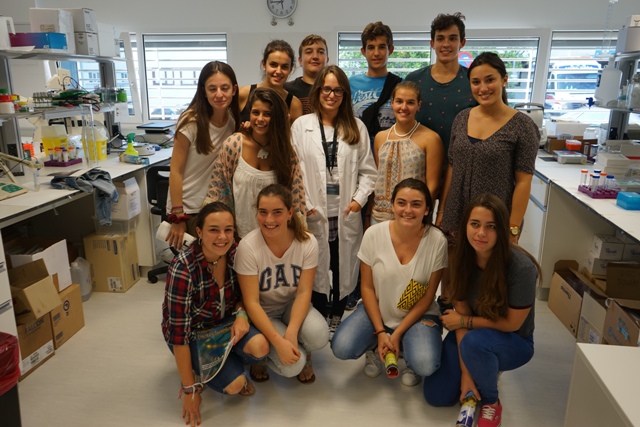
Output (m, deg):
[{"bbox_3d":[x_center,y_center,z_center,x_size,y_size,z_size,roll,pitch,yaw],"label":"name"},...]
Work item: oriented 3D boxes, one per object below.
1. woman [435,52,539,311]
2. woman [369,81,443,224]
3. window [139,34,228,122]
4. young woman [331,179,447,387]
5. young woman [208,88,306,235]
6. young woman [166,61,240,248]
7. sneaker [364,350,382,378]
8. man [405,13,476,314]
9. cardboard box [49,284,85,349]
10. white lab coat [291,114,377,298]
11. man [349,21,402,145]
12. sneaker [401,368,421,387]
[{"bbox_3d":[0.844,0.012,2.598,0.450,1.620,0.310,11,19,35],"label":"woman"},{"bbox_3d":[0.495,-0.005,2.986,0.430,1.525,0.280,4,16,14],"label":"woman"},{"bbox_3d":[-1.391,-1.420,5.241,0.900,0.880,0.100,2,15,8],"label":"window"},{"bbox_3d":[0.350,0.332,2.519,0.540,1.040,0.560,2,15,8],"label":"young woman"},{"bbox_3d":[-0.348,0.051,2.758,0.500,1.450,0.330,0,15,-2],"label":"young woman"},{"bbox_3d":[-0.601,0.020,2.703,0.410,1.624,0.330,-6,17,-21],"label":"young woman"},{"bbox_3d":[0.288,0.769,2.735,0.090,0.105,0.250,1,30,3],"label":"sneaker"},{"bbox_3d":[0.744,-0.232,3.110,0.490,1.898,0.300,2,15,6],"label":"man"},{"bbox_3d":[-1.670,0.619,3.043,0.280,0.285,0.295,2,16,8],"label":"cardboard box"},{"bbox_3d":[0.077,-0.038,2.806,0.470,1.040,0.320,1,15,4],"label":"white lab coat"},{"bbox_3d":[0.335,-0.231,3.172,0.470,1.861,0.290,1,15,3],"label":"man"},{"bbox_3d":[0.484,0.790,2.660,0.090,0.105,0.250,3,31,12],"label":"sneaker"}]

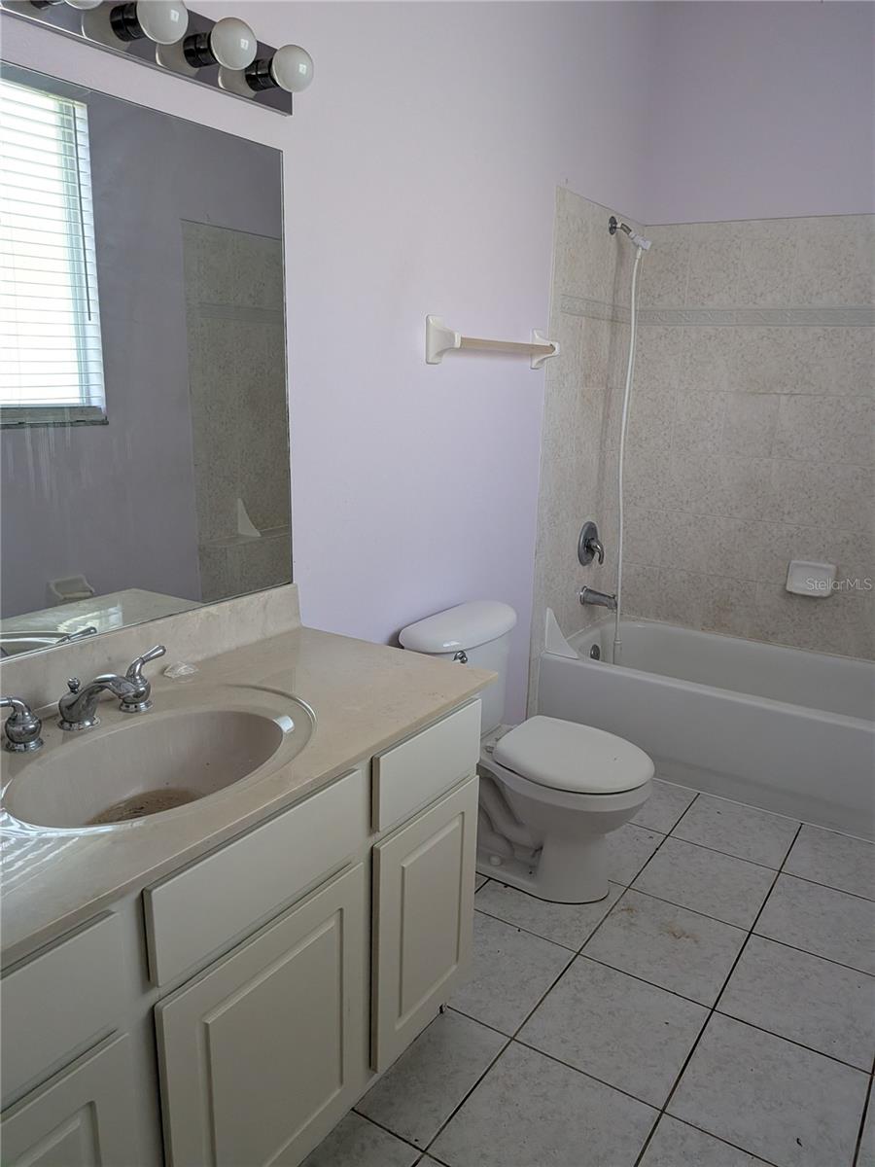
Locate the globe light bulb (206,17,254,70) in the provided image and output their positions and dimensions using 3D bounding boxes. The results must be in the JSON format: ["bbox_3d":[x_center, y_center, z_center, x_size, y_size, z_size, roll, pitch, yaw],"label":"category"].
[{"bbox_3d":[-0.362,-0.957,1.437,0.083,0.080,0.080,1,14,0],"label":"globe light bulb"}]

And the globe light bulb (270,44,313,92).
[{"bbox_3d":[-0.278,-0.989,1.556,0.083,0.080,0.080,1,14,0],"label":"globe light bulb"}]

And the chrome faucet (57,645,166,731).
[{"bbox_3d":[-0.514,0.182,1.398,0.205,0.113,0.220,11,17,33],"label":"chrome faucet"}]

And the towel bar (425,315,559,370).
[{"bbox_3d":[0.200,-0.729,2.477,0.088,0.128,0.696,11,17,33],"label":"towel bar"}]

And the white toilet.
[{"bbox_3d":[0.280,0.493,2.349,0.715,0.703,0.510,11,17,33],"label":"white toilet"}]

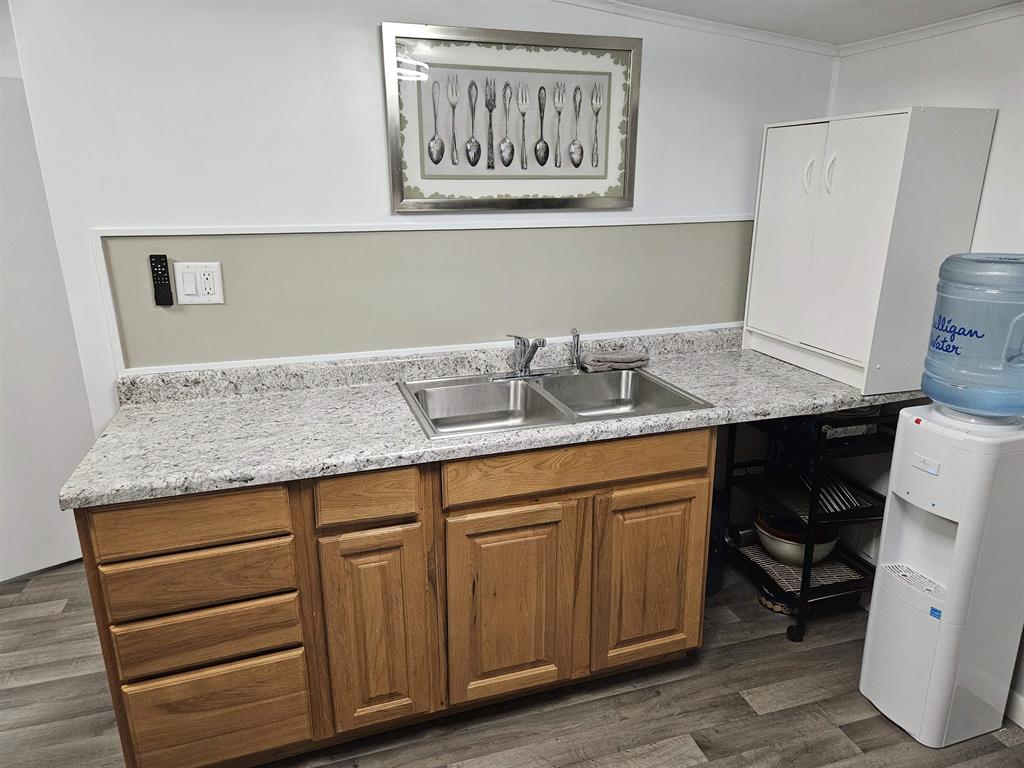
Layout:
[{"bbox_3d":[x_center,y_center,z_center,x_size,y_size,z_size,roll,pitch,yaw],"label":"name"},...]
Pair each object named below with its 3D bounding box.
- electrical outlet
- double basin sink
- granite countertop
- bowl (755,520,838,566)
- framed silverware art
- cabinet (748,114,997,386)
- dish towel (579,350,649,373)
[{"bbox_3d":[-0.908,-0.292,1.978,0.124,0.121,0.010,-6,18,-18],"label":"electrical outlet"},{"bbox_3d":[0.112,0.110,2.107,0.838,0.165,0.490,-6,18,-18],"label":"double basin sink"},{"bbox_3d":[0.107,0.050,2.088,2.440,0.046,0.635,-6,18,-18],"label":"granite countertop"},{"bbox_3d":[1.061,0.589,2.569,0.300,0.142,0.300,0,17,0],"label":"bowl"},{"bbox_3d":[0.026,-0.814,2.132,0.824,0.524,0.026,-6,18,-18],"label":"framed silverware art"},{"bbox_3d":[1.132,-0.456,2.283,0.315,0.815,0.603,-6,18,-18],"label":"cabinet"},{"bbox_3d":[0.359,-0.087,2.382,0.230,0.050,0.120,-6,18,-18],"label":"dish towel"}]

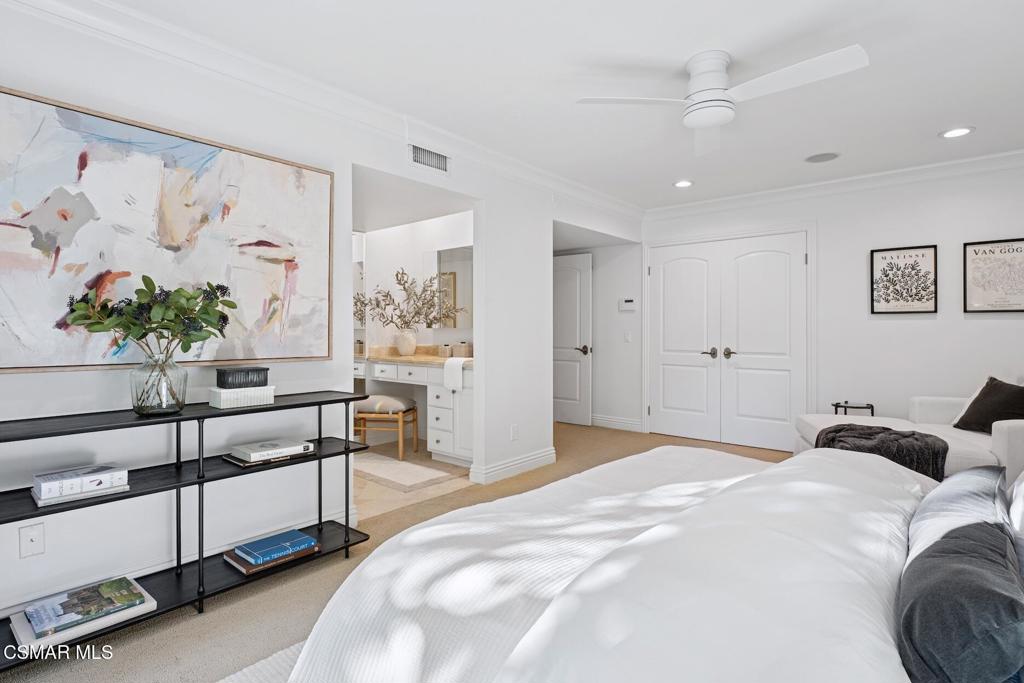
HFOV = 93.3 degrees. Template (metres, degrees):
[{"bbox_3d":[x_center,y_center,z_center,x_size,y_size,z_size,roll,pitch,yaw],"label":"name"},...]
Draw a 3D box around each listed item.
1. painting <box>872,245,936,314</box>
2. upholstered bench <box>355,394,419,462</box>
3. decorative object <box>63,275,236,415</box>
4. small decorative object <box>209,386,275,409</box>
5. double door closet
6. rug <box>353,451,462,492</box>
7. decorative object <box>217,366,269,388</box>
[{"bbox_3d":[3.138,-0.485,3.887,0.425,0.545,0.030,1,1,39],"label":"painting"},{"bbox_3d":[-1.173,0.762,4.374,0.570,0.520,0.360,0,1,14],"label":"upholstered bench"},{"bbox_3d":[-1.403,0.011,1.928,0.410,0.555,0.550,1,2,41],"label":"decorative object"},{"bbox_3d":[-1.195,0.240,2.142,0.150,0.084,0.225,1,2,41],"label":"small decorative object"},{"bbox_3d":[2.077,0.004,4.807,1.480,2.030,0.100,1,1,39],"label":"double door closet"},{"bbox_3d":[-1.119,1.024,4.063,1.540,0.012,0.600,1,2,41],"label":"rug"},{"bbox_3d":[-1.191,0.156,2.148,0.120,0.084,0.185,1,2,41],"label":"decorative object"}]

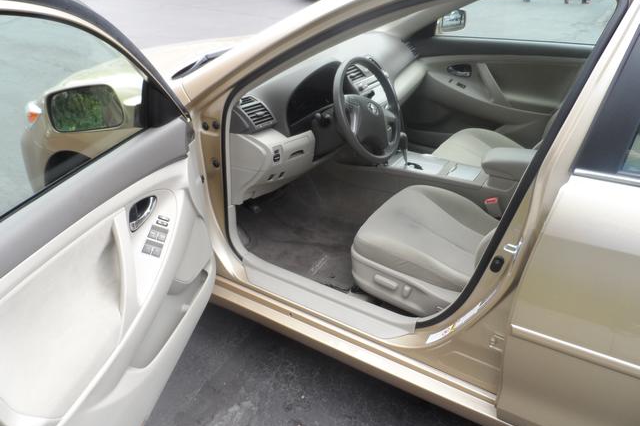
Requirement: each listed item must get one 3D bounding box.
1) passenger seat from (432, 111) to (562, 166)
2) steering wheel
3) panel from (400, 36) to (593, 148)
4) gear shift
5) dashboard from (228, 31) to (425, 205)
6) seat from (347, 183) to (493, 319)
[{"bbox_3d":[0.978,-0.417,1.938,0.800,0.900,0.530,15,34,31],"label":"passenger seat"},{"bbox_3d":[0.164,-0.358,1.575,0.120,0.385,0.385,-14,16,42],"label":"steering wheel"},{"bbox_3d":[0.853,-0.595,2.362,1.050,0.600,0.150,15,34,31],"label":"panel"},{"bbox_3d":[0.367,-0.274,1.917,0.060,0.140,0.045,15,34,31],"label":"gear shift"},{"bbox_3d":[0.019,-0.511,2.100,0.520,0.460,1.420,15,34,31],"label":"dashboard"},{"bbox_3d":[0.567,-0.110,1.404,0.800,0.900,0.530,15,34,31],"label":"seat"}]

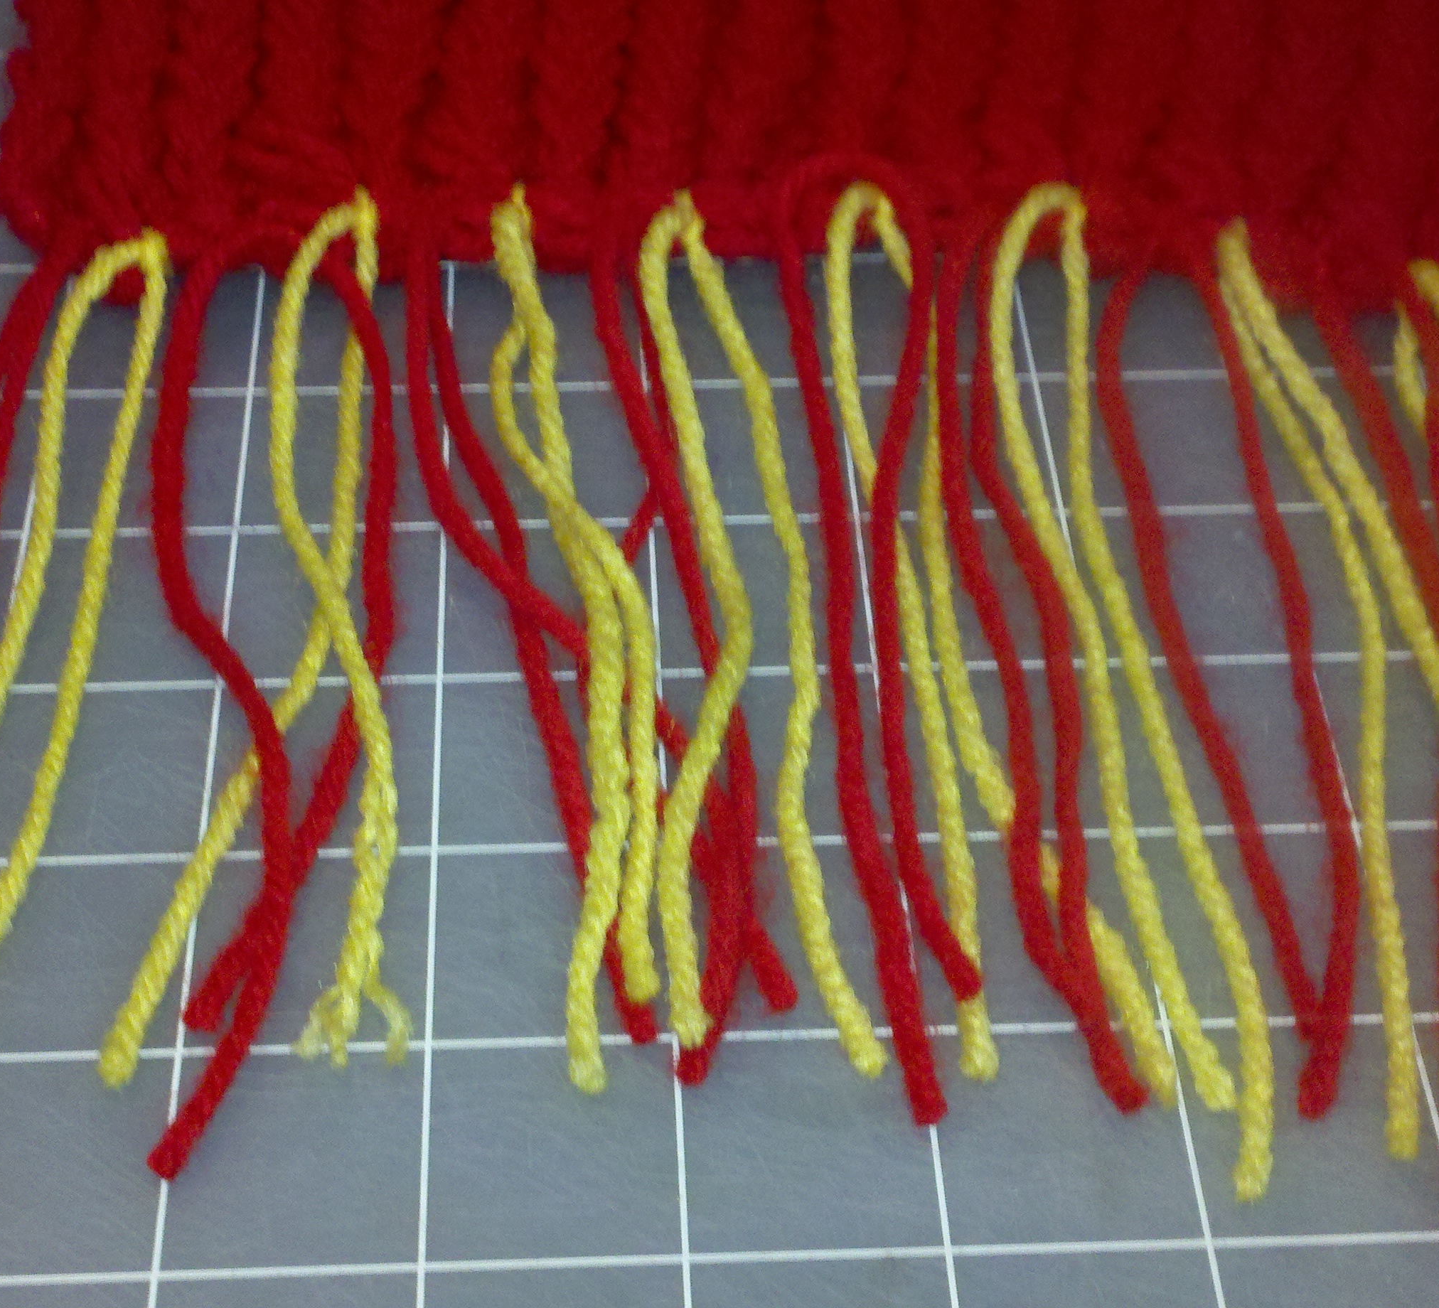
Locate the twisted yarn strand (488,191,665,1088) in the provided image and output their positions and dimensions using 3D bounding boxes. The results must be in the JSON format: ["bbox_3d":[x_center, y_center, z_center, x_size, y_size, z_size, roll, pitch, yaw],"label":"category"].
[{"bbox_3d":[-0.016,-0.009,0.274,0.016,0.011,0.132,-5,51,-6],"label":"twisted yarn strand"}]

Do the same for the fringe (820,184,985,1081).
[{"bbox_3d":[0.023,-0.010,0.276,0.012,0.011,0.132,-2,50,-3],"label":"fringe"}]

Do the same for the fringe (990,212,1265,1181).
[{"bbox_3d":[0.045,-0.005,0.272,0.016,0.011,0.145,-2,50,-3],"label":"fringe"}]

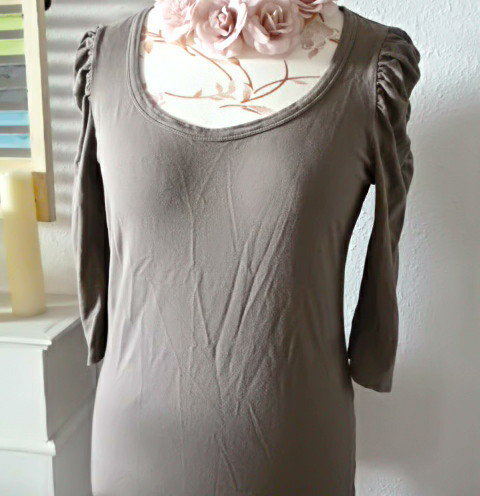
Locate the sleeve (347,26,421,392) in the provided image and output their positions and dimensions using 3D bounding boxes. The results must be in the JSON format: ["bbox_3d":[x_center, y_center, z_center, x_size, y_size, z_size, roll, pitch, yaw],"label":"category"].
[{"bbox_3d":[0.176,-0.048,0.645,0.088,0.445,0.125,3,7,7],"label":"sleeve"}]

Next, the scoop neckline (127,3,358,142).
[{"bbox_3d":[0.000,-0.205,0.605,0.265,0.172,0.120,2,9,8],"label":"scoop neckline"}]

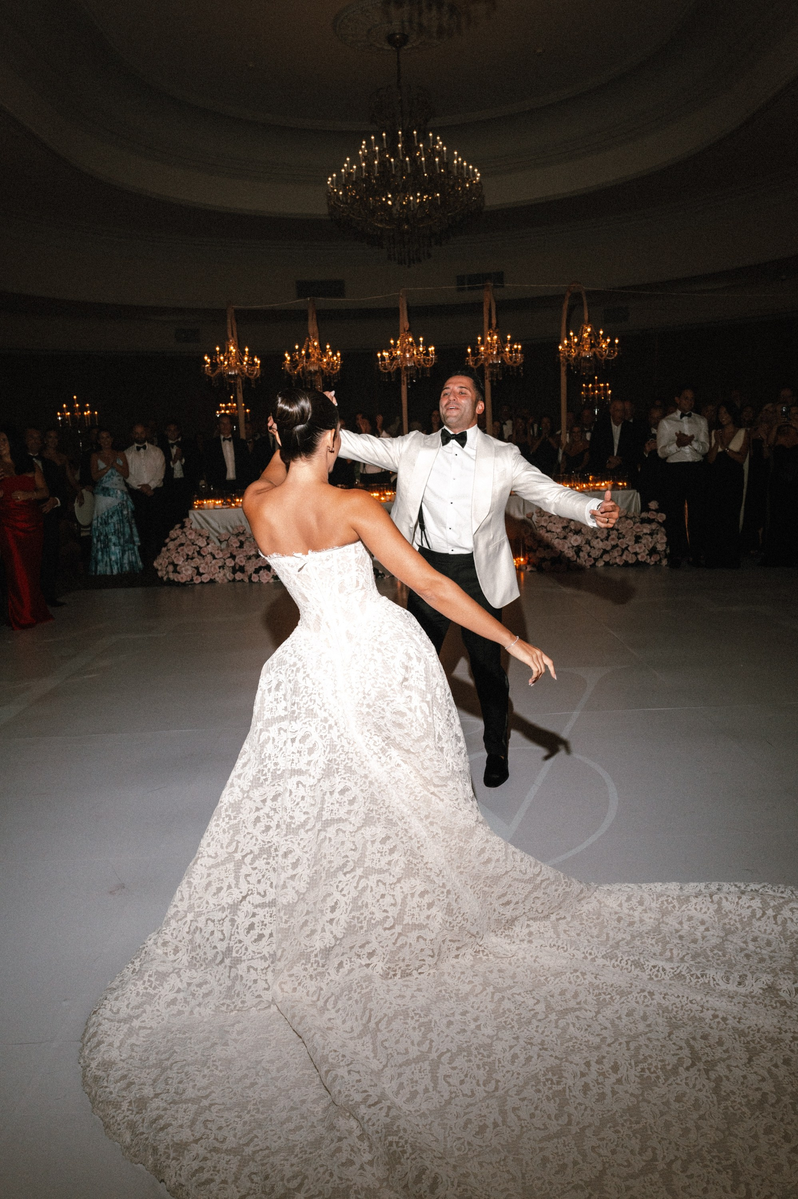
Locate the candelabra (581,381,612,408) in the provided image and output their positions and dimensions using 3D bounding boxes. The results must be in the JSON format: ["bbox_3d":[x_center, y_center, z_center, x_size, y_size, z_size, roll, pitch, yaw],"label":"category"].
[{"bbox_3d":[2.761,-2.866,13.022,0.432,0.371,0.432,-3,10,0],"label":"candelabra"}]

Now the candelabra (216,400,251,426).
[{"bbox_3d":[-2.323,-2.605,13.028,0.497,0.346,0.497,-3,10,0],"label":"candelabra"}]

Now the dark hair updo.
[{"bbox_3d":[-0.251,-0.475,2.560,0.165,0.205,0.215,2,21,30],"label":"dark hair updo"}]

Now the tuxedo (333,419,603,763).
[{"bbox_3d":[0.275,-0.006,3.810,1.024,1.393,0.620,0,10,14],"label":"tuxedo"}]

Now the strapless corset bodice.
[{"bbox_3d":[-0.210,-0.030,2.600,0.300,0.275,0.230,-7,16,19],"label":"strapless corset bodice"}]

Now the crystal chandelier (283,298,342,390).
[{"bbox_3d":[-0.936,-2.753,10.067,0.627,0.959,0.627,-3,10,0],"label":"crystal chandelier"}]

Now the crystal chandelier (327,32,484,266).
[{"bbox_3d":[0.067,-4.955,10.294,1.750,2.395,1.750,-3,10,0],"label":"crystal chandelier"}]

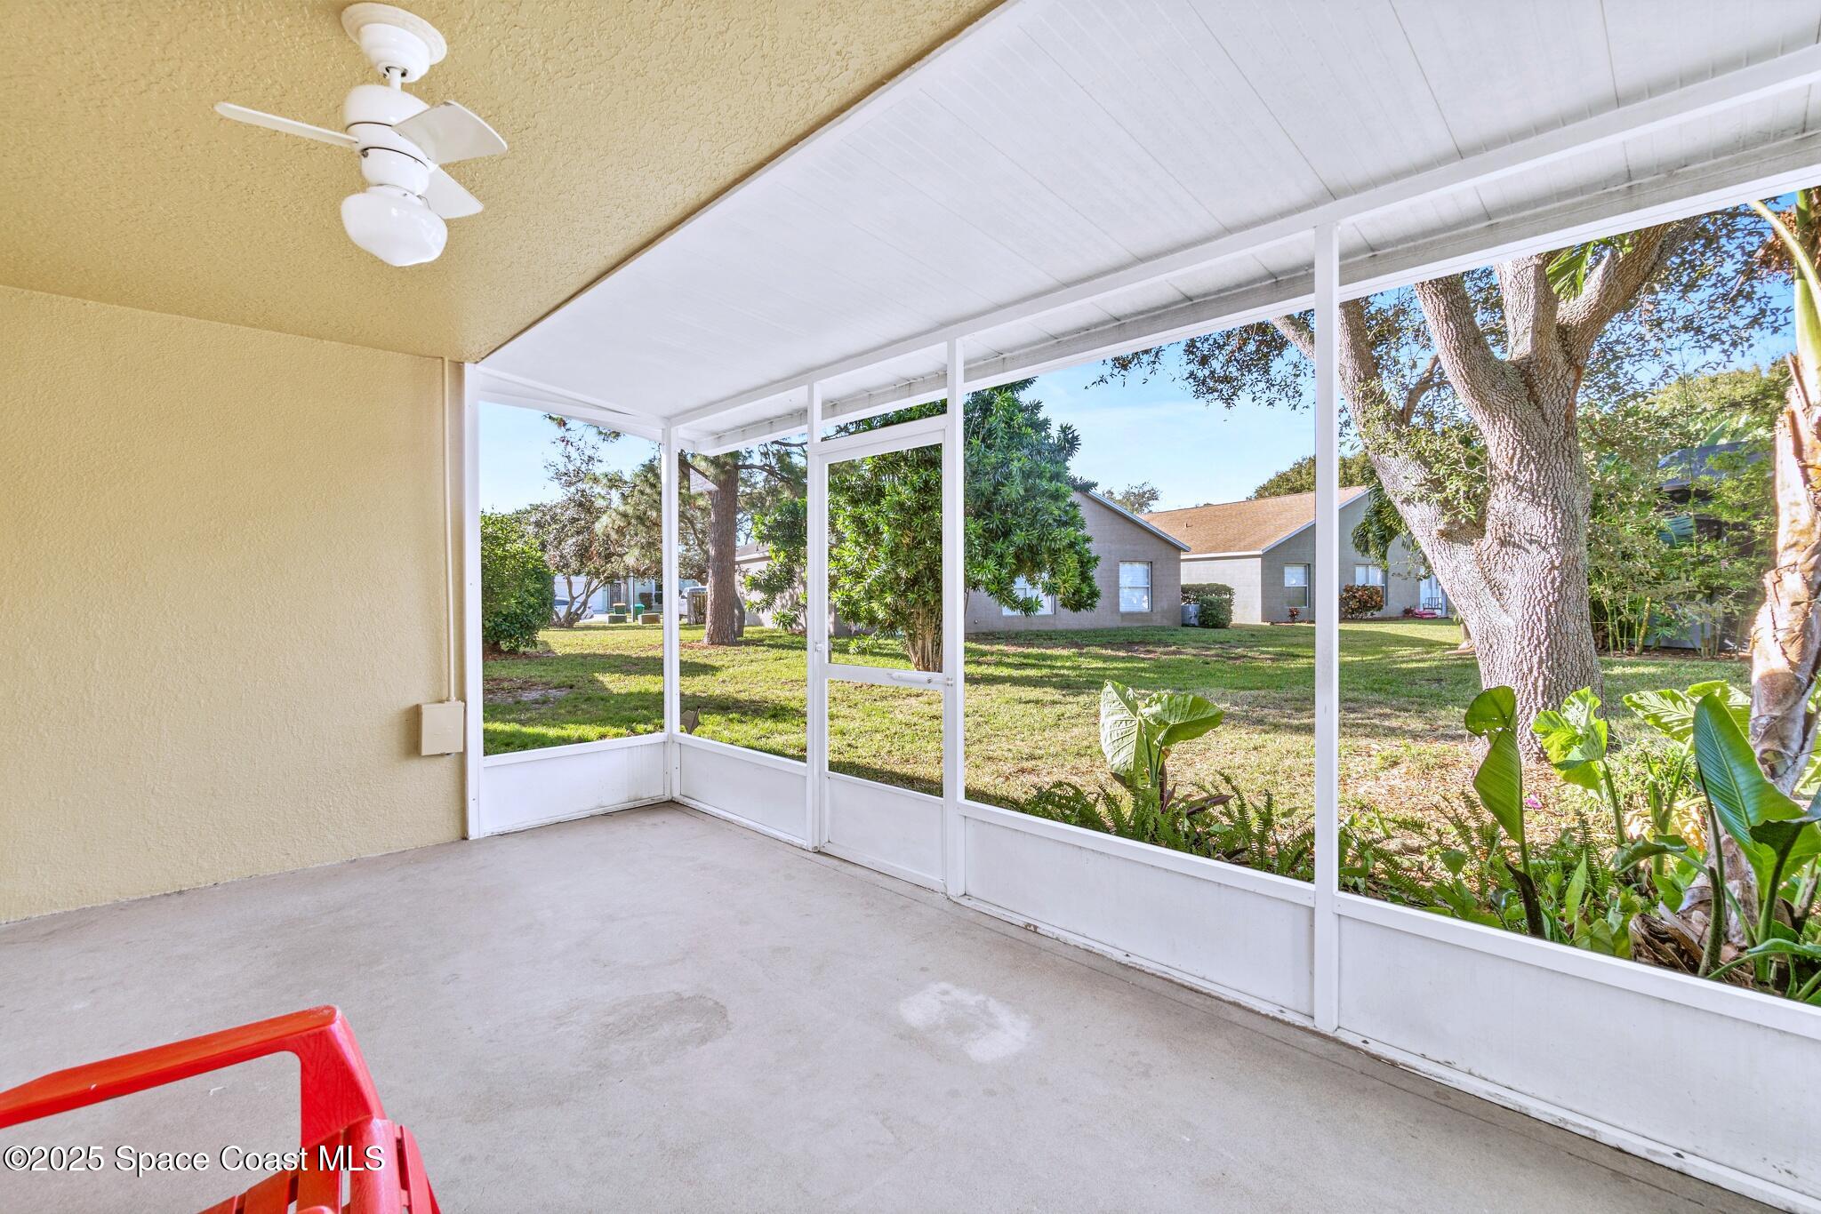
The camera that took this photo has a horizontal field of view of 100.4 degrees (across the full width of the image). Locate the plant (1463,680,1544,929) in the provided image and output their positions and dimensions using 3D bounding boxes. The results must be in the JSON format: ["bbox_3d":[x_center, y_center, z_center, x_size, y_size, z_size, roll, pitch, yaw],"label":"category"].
[{"bbox_3d":[1.962,0.756,2.500,0.280,1.020,0.260,1,1,37],"label":"plant"}]

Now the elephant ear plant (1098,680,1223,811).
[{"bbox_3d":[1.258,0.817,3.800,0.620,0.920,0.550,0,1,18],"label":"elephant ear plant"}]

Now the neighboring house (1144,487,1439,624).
[{"bbox_3d":[15.933,-2.260,36.852,14.600,5.400,13.000,-1,1,-29],"label":"neighboring house"}]

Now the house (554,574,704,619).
[{"bbox_3d":[-22.209,-2.044,56.000,14.000,4.800,10.500,-1,1,-27],"label":"house"}]

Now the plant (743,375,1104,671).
[{"bbox_3d":[0.240,-1.295,12.200,5.400,4.800,4.900,0,1,0],"label":"plant"}]

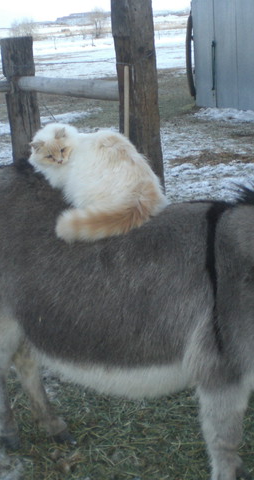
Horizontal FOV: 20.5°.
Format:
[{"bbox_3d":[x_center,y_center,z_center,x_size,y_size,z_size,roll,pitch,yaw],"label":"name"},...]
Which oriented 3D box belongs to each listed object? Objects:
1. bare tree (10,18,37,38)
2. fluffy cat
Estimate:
[{"bbox_3d":[-18.414,-37.272,125.000,4.800,4.200,4.500,-3,17,0],"label":"bare tree"},{"bbox_3d":[-0.088,-0.171,2.020,0.380,0.290,0.240,6,20,31],"label":"fluffy cat"}]

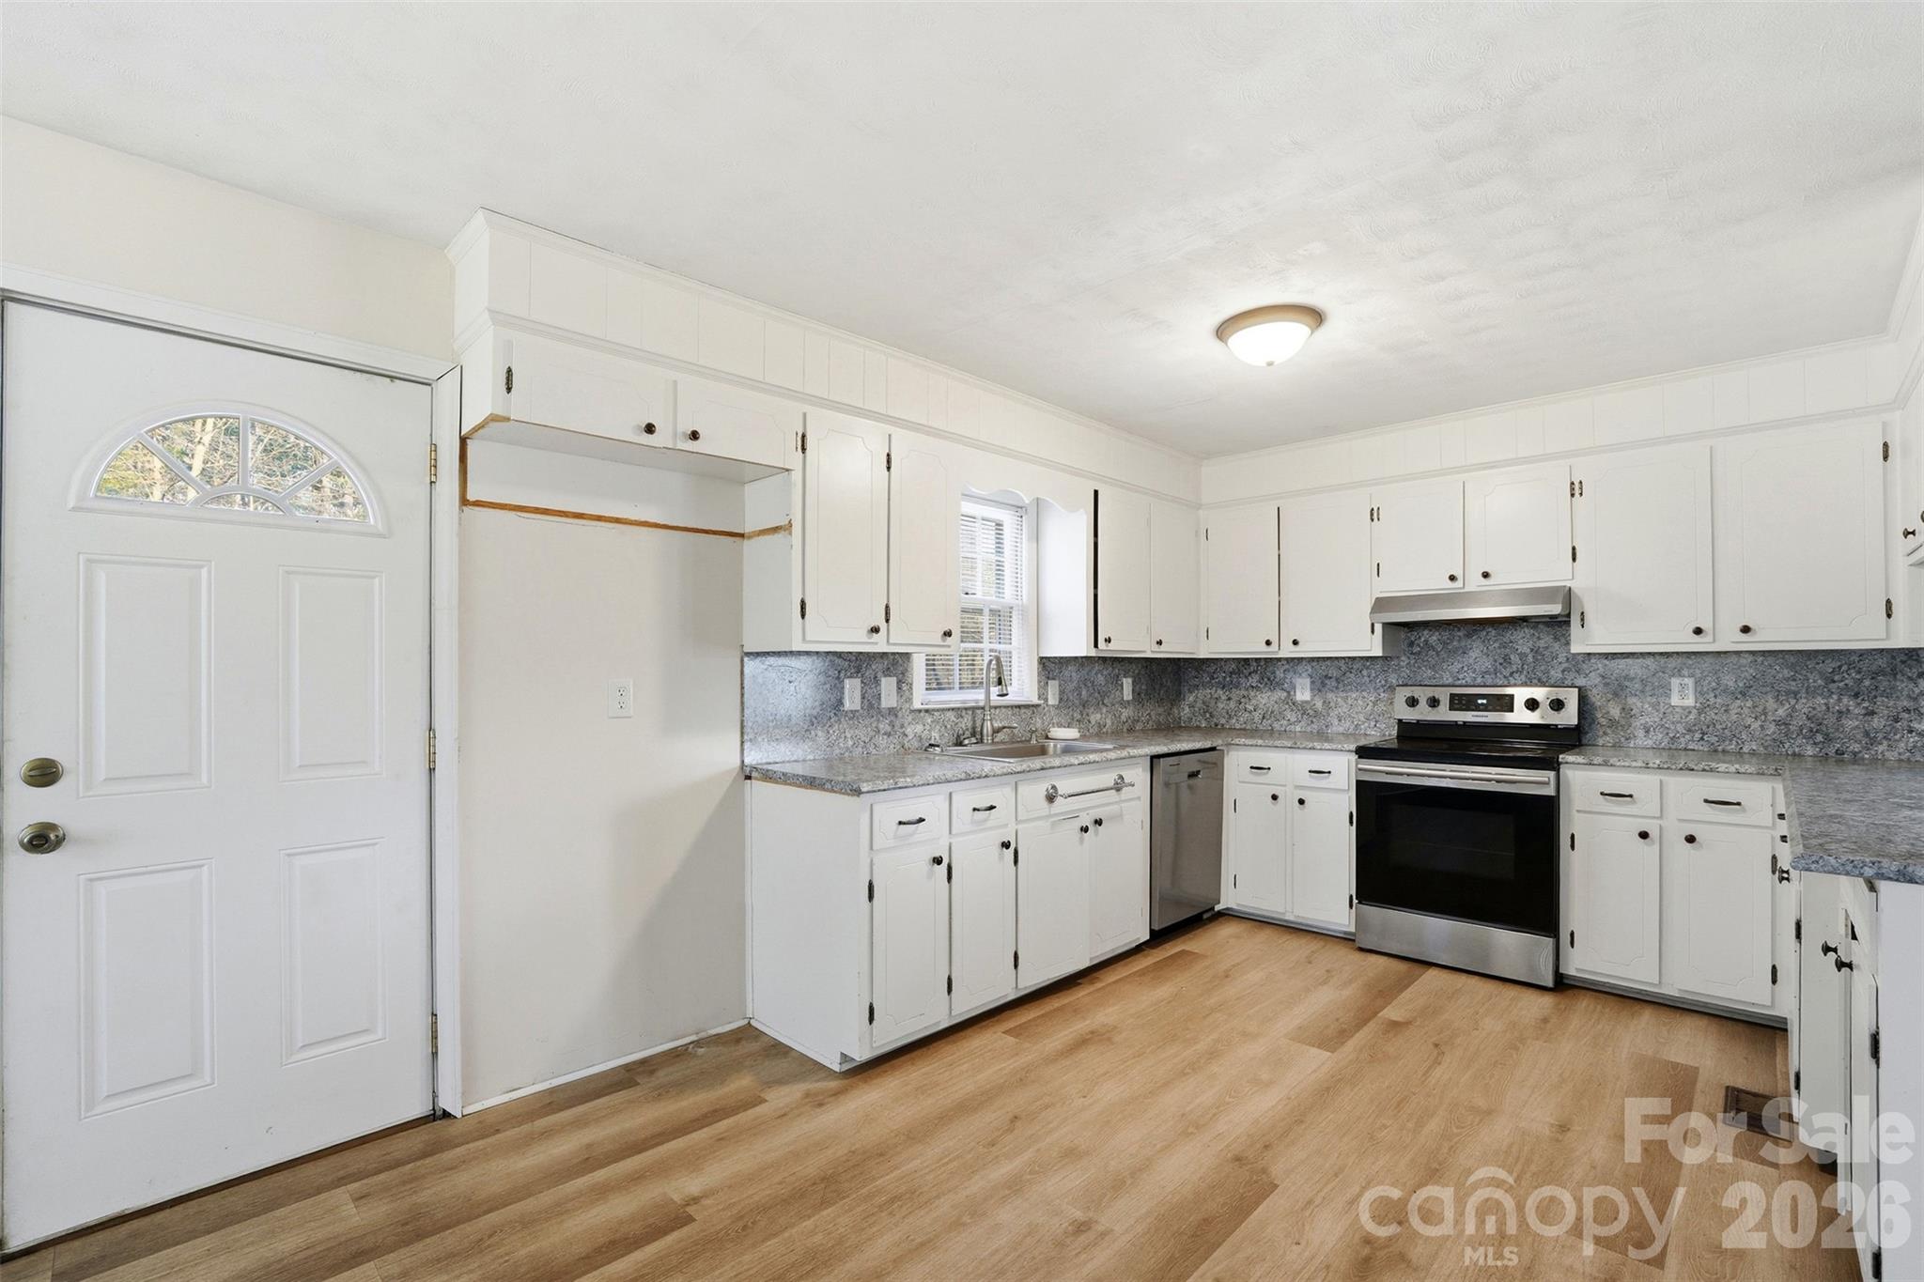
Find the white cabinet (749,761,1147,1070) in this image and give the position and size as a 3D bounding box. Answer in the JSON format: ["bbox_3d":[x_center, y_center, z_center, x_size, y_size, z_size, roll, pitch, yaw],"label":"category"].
[{"bbox_3d":[0.040,0.949,3.276,0.670,0.882,1.650,-2,-3,45],"label":"white cabinet"}]

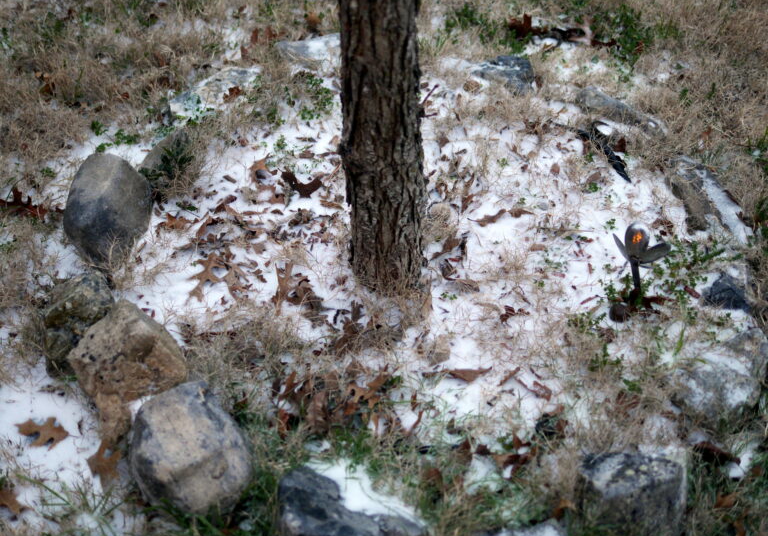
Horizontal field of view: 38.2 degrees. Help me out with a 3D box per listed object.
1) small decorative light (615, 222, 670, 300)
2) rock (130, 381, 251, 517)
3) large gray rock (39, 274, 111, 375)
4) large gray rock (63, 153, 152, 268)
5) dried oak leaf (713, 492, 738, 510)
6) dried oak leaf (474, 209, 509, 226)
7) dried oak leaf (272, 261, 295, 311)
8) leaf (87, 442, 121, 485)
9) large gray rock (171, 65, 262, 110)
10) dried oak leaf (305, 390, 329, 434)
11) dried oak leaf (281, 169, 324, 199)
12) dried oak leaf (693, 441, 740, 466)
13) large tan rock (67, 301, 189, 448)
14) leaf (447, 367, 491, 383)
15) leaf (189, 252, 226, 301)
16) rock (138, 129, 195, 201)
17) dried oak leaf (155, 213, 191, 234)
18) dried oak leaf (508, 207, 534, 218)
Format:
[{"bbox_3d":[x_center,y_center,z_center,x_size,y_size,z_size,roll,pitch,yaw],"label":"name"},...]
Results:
[{"bbox_3d":[0.541,-0.013,2.329,0.120,0.201,0.100,4,40,13],"label":"small decorative light"},{"bbox_3d":[-0.344,0.319,1.972,0.195,0.170,0.195,-7,40,-7],"label":"rock"},{"bbox_3d":[-0.620,0.110,2.242,0.150,0.140,0.200,-7,44,-7],"label":"large gray rock"},{"bbox_3d":[-0.618,-0.130,2.487,0.185,0.215,0.180,-8,40,-9],"label":"large gray rock"},{"bbox_3d":[0.605,0.413,1.964,0.050,0.025,0.040,-7,44,-7],"label":"dried oak leaf"},{"bbox_3d":[0.250,-0.119,2.603,0.080,0.015,0.030,-14,41,-15],"label":"dried oak leaf"},{"bbox_3d":[-0.217,0.039,2.370,0.055,0.030,0.125,0,44,0],"label":"dried oak leaf"},{"bbox_3d":[-0.512,0.355,2.028,0.065,0.030,0.085,0,44,0],"label":"leaf"},{"bbox_3d":[-0.433,-0.466,2.874,0.240,0.080,0.140,-11,45,-11],"label":"large gray rock"},{"bbox_3d":[-0.128,0.275,2.114,0.044,0.040,0.078,-1,39,1],"label":"dried oak leaf"},{"bbox_3d":[-0.194,-0.197,2.610,0.097,0.030,0.075,7,44,7],"label":"dried oak leaf"},{"bbox_3d":[0.606,0.339,2.027,0.085,0.035,0.050,11,45,11],"label":"dried oak leaf"},{"bbox_3d":[-0.487,0.197,2.124,0.210,0.180,0.260,7,44,7],"label":"large tan rock"},{"bbox_3d":[0.168,0.211,2.203,0.085,0.017,0.032,-4,40,-3],"label":"leaf"},{"bbox_3d":[-0.381,0.017,2.396,0.085,0.020,0.130,0,44,0],"label":"leaf"},{"bbox_3d":[-0.528,-0.252,2.692,0.145,0.140,0.140,-7,40,-7],"label":"rock"},{"bbox_3d":[-0.492,-0.104,2.595,0.082,0.025,0.052,-7,40,-7],"label":"dried oak leaf"},{"bbox_3d":[0.324,-0.131,2.617,0.057,0.013,0.030,-1,39,1],"label":"dried oak leaf"}]

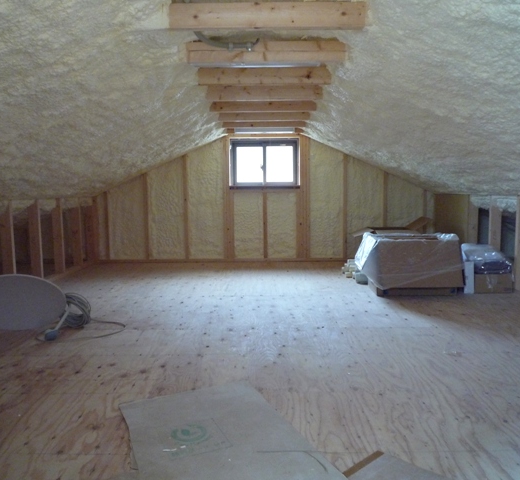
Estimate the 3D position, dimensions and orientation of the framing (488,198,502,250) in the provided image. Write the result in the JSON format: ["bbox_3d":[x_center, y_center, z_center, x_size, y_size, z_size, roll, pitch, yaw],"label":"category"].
[{"bbox_3d":[2.147,-0.024,4.216,0.097,0.760,0.040,0,5,1],"label":"framing"}]

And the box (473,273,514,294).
[{"bbox_3d":[1.862,0.327,3.848,0.310,0.163,0.330,0,6,0],"label":"box"}]

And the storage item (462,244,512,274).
[{"bbox_3d":[1.817,0.137,3.823,0.370,0.210,0.460,0,5,1],"label":"storage item"}]

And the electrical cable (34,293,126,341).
[{"bbox_3d":[-0.993,0.428,2.660,0.400,0.170,0.460,0,5,1],"label":"electrical cable"}]

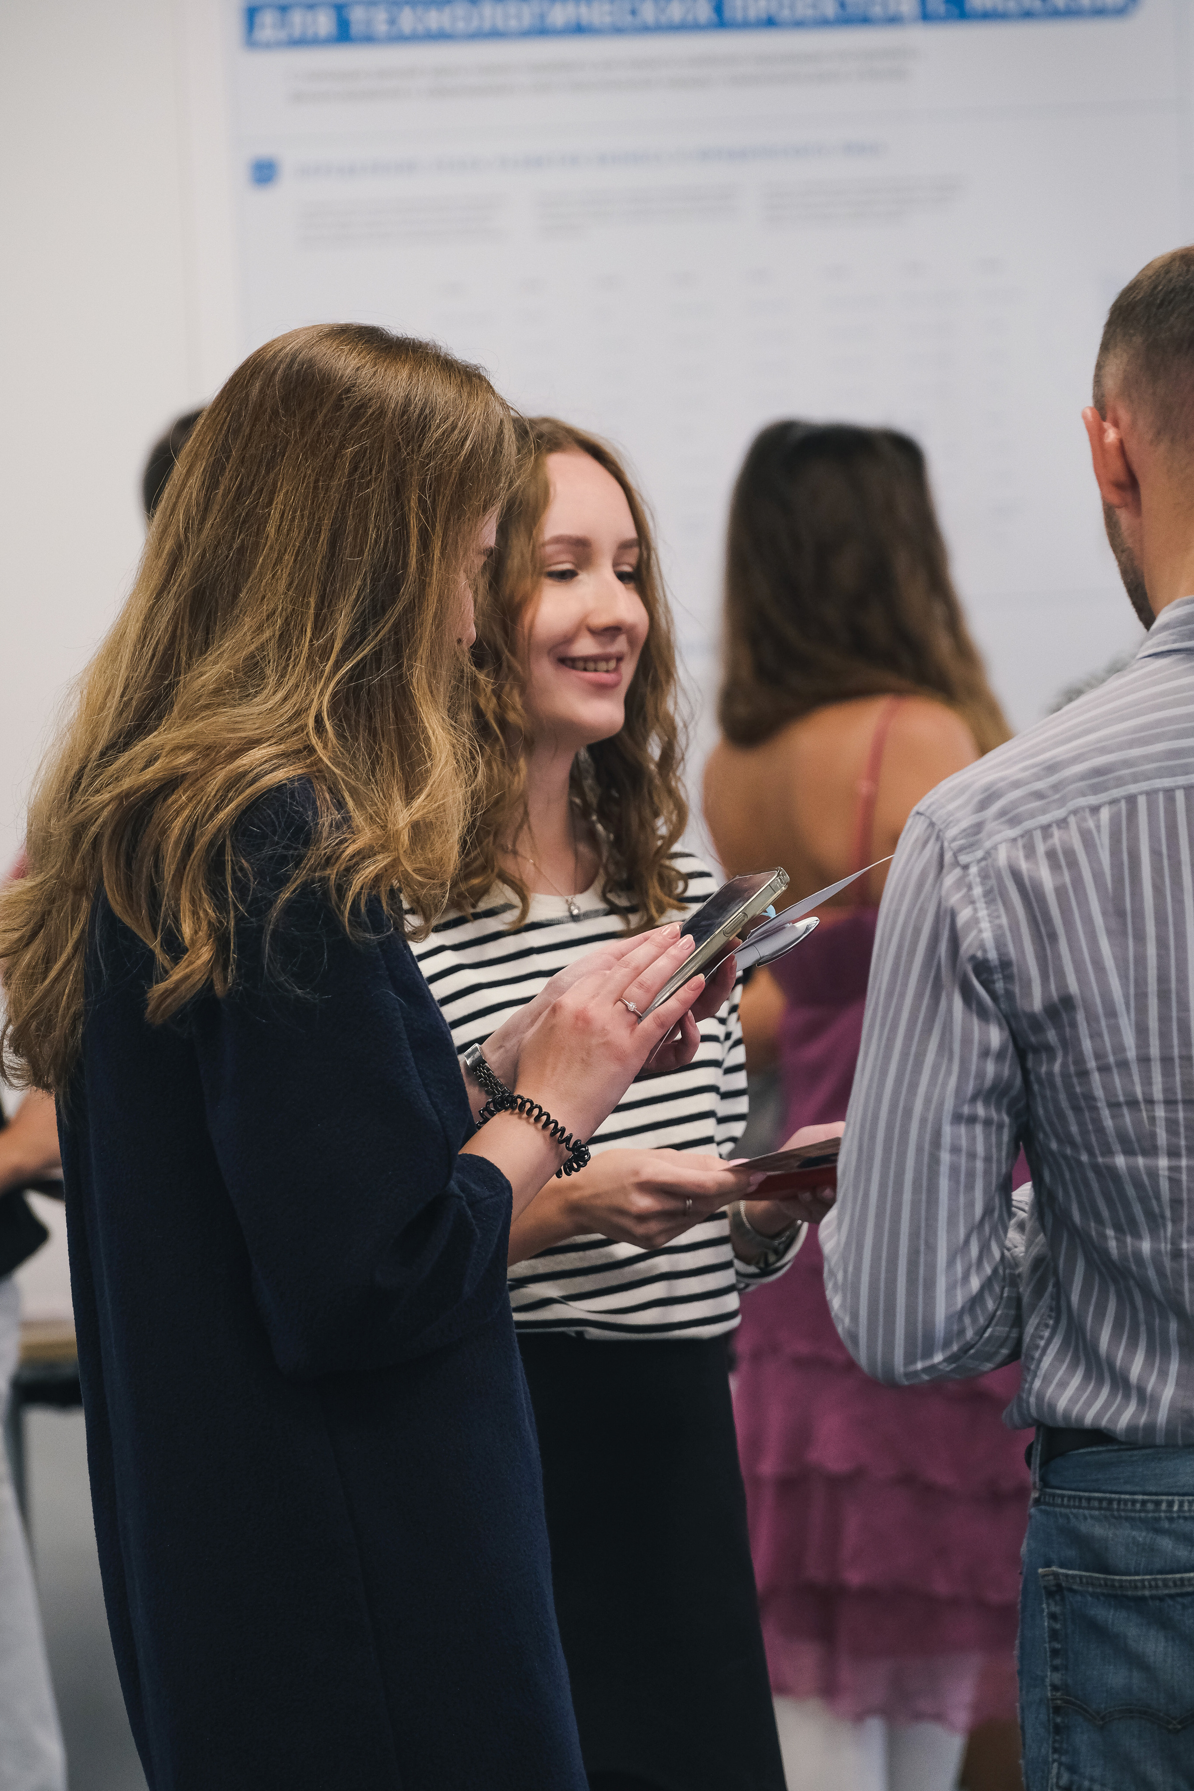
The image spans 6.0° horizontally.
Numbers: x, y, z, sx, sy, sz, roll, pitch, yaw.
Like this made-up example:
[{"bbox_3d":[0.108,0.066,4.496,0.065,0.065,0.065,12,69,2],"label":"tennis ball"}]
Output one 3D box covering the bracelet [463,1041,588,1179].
[{"bbox_3d":[-0.041,0.154,7.350,0.080,0.019,0.073,32,-28,0],"label":"bracelet"}]

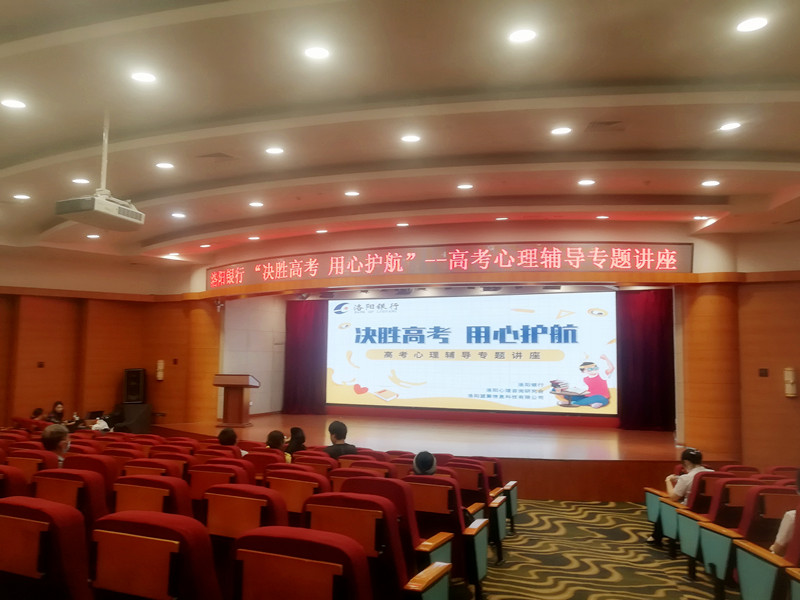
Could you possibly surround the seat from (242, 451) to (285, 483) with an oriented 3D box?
[{"bbox_3d":[-1.226,1.966,6.117,0.570,0.980,0.620,-2,-6,22],"label":"seat"}]

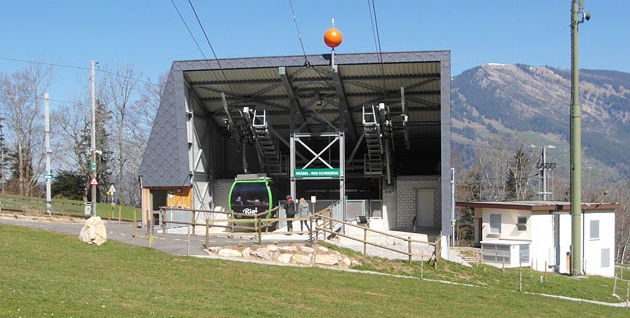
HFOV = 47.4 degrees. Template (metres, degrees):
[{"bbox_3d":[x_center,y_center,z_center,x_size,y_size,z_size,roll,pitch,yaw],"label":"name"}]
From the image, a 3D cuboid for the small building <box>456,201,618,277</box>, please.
[{"bbox_3d":[14.300,4.950,46.500,7.000,4.400,7.400,0,-1,-25],"label":"small building"}]

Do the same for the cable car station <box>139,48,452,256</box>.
[{"bbox_3d":[-0.930,-0.150,36.700,15.200,8.500,11.000,0,-1,10],"label":"cable car station"}]

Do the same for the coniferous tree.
[{"bbox_3d":[-19.978,-0.861,65.000,3.300,9.500,3.300,0,-1,0],"label":"coniferous tree"}]

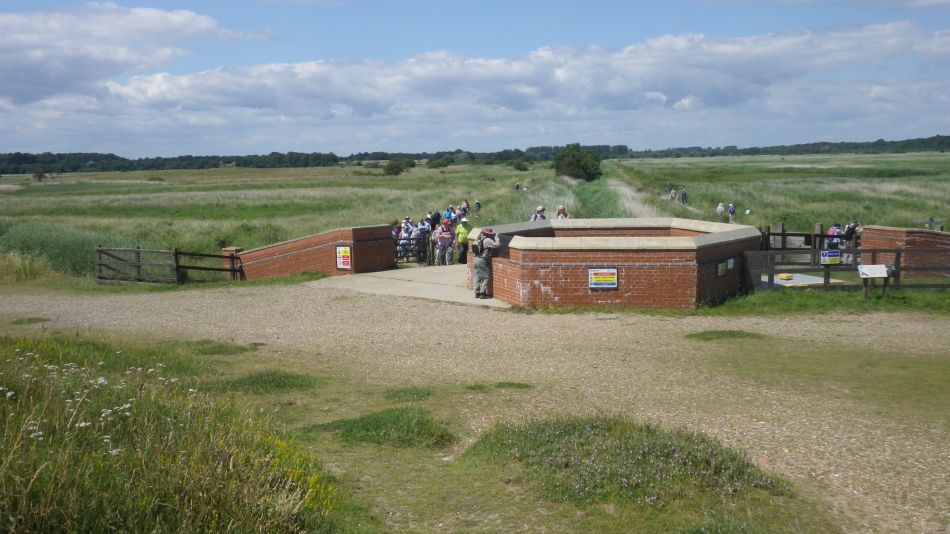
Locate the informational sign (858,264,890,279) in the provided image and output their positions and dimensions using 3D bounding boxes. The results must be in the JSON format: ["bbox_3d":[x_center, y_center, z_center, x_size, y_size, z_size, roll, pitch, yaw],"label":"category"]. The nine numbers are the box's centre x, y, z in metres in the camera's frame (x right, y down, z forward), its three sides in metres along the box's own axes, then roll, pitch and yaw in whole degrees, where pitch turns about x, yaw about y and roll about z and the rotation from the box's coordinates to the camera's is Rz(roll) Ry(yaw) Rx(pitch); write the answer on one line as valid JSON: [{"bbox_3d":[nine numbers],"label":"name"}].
[{"bbox_3d":[8.838,0.104,19.000,0.600,0.330,0.040,0,-29,6],"label":"informational sign"}]

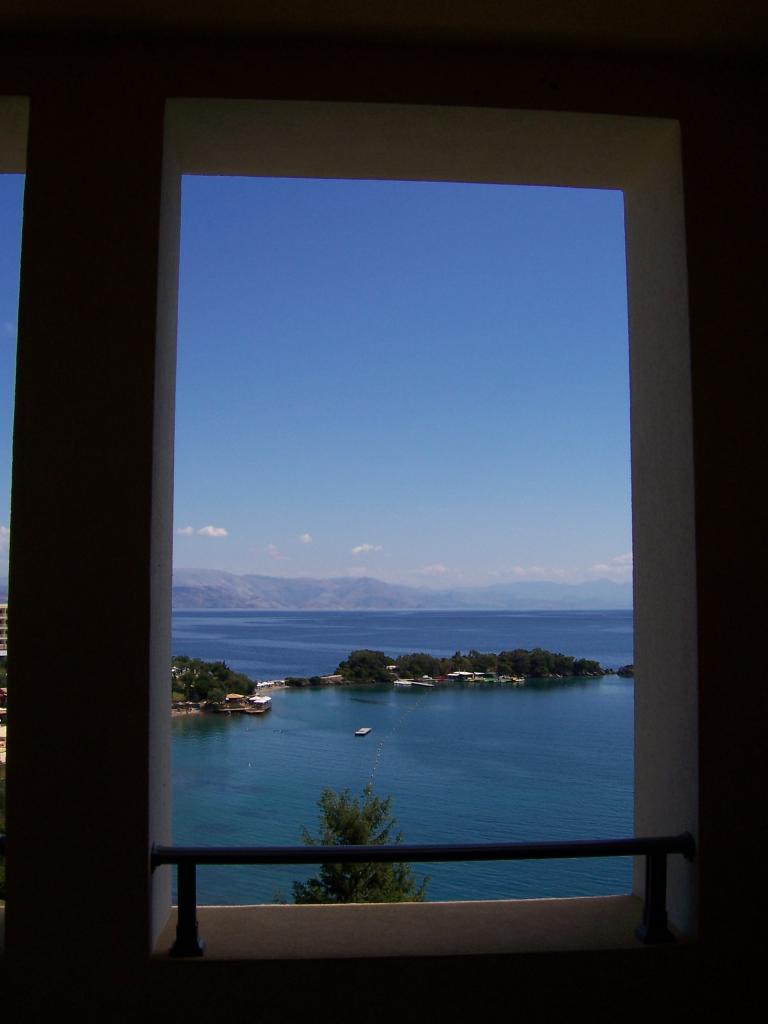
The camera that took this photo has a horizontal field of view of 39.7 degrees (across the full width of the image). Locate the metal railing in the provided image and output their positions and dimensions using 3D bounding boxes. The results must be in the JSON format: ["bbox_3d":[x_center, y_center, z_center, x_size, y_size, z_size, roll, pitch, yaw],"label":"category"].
[{"bbox_3d":[0.101,0.808,2.286,1.168,0.217,0.080,0,-5,-5],"label":"metal railing"}]

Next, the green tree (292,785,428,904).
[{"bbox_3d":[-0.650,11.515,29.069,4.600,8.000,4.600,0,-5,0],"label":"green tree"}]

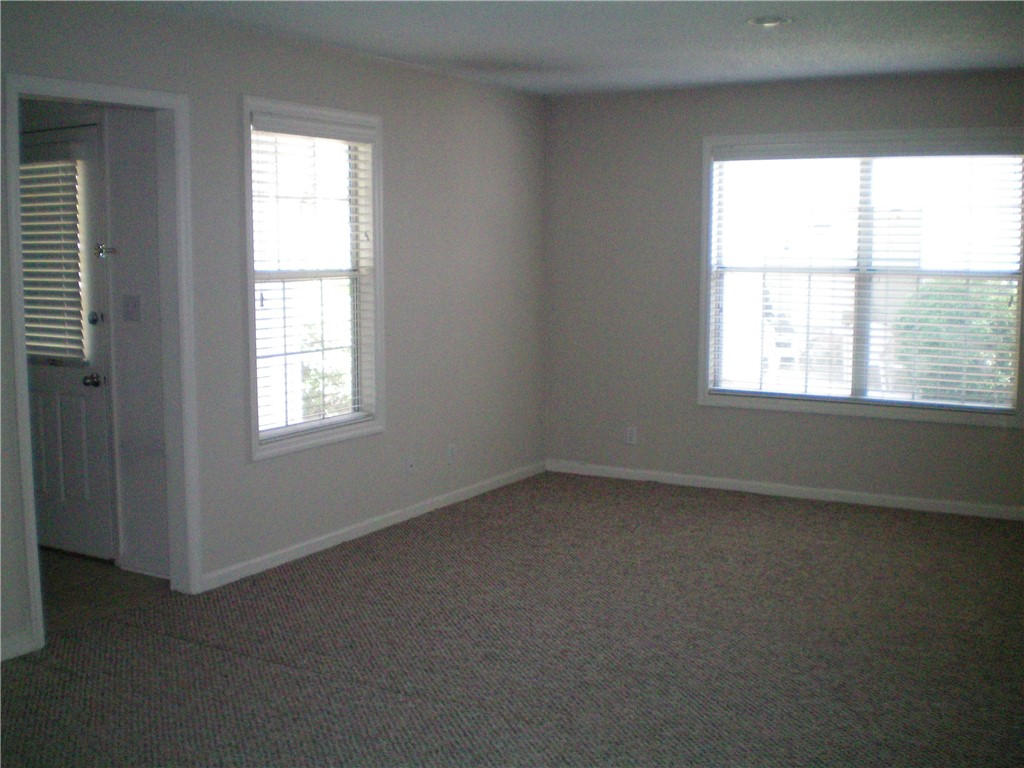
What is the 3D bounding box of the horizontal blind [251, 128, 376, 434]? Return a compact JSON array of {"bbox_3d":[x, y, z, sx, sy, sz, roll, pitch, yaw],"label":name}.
[{"bbox_3d":[-0.939,-0.486,5.291,0.060,1.410,0.865,4,8,30],"label":"horizontal blind"}]

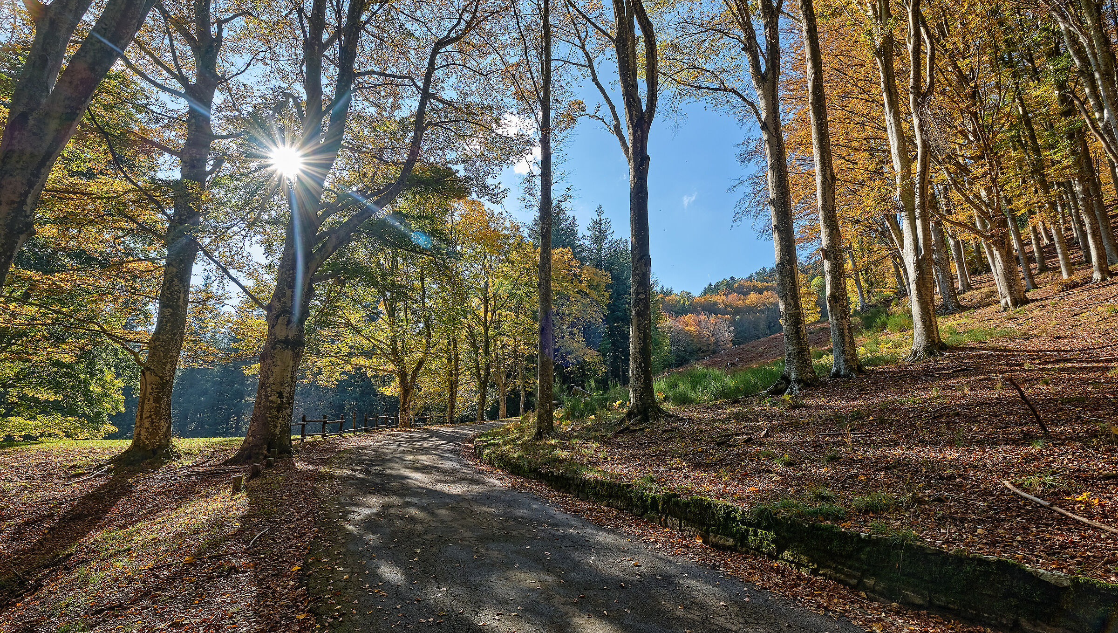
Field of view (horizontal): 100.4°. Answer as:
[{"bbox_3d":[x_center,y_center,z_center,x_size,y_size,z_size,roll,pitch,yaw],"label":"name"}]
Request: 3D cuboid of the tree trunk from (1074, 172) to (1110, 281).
[{"bbox_3d":[26.948,-4.563,23.638,0.600,5.870,0.620,9,-14,-39],"label":"tree trunk"}]

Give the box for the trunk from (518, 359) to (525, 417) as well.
[{"bbox_3d":[-4.001,7.700,50.298,0.600,6.160,0.600,1,-11,-4],"label":"trunk"}]

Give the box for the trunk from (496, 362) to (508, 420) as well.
[{"bbox_3d":[-5.406,7.007,44.148,0.900,5.400,0.800,1,-11,-7],"label":"trunk"}]

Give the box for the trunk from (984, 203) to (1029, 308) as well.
[{"bbox_3d":[16.617,-2.295,17.374,0.850,4.150,0.880,11,-15,-44],"label":"trunk"}]

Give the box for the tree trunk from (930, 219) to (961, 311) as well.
[{"bbox_3d":[18.277,-2.464,22.088,0.650,4.620,0.650,-9,-14,40],"label":"tree trunk"}]

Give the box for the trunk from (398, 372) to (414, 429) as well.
[{"bbox_3d":[-10.170,5.516,30.909,0.850,3.710,0.800,4,-12,-18],"label":"trunk"}]

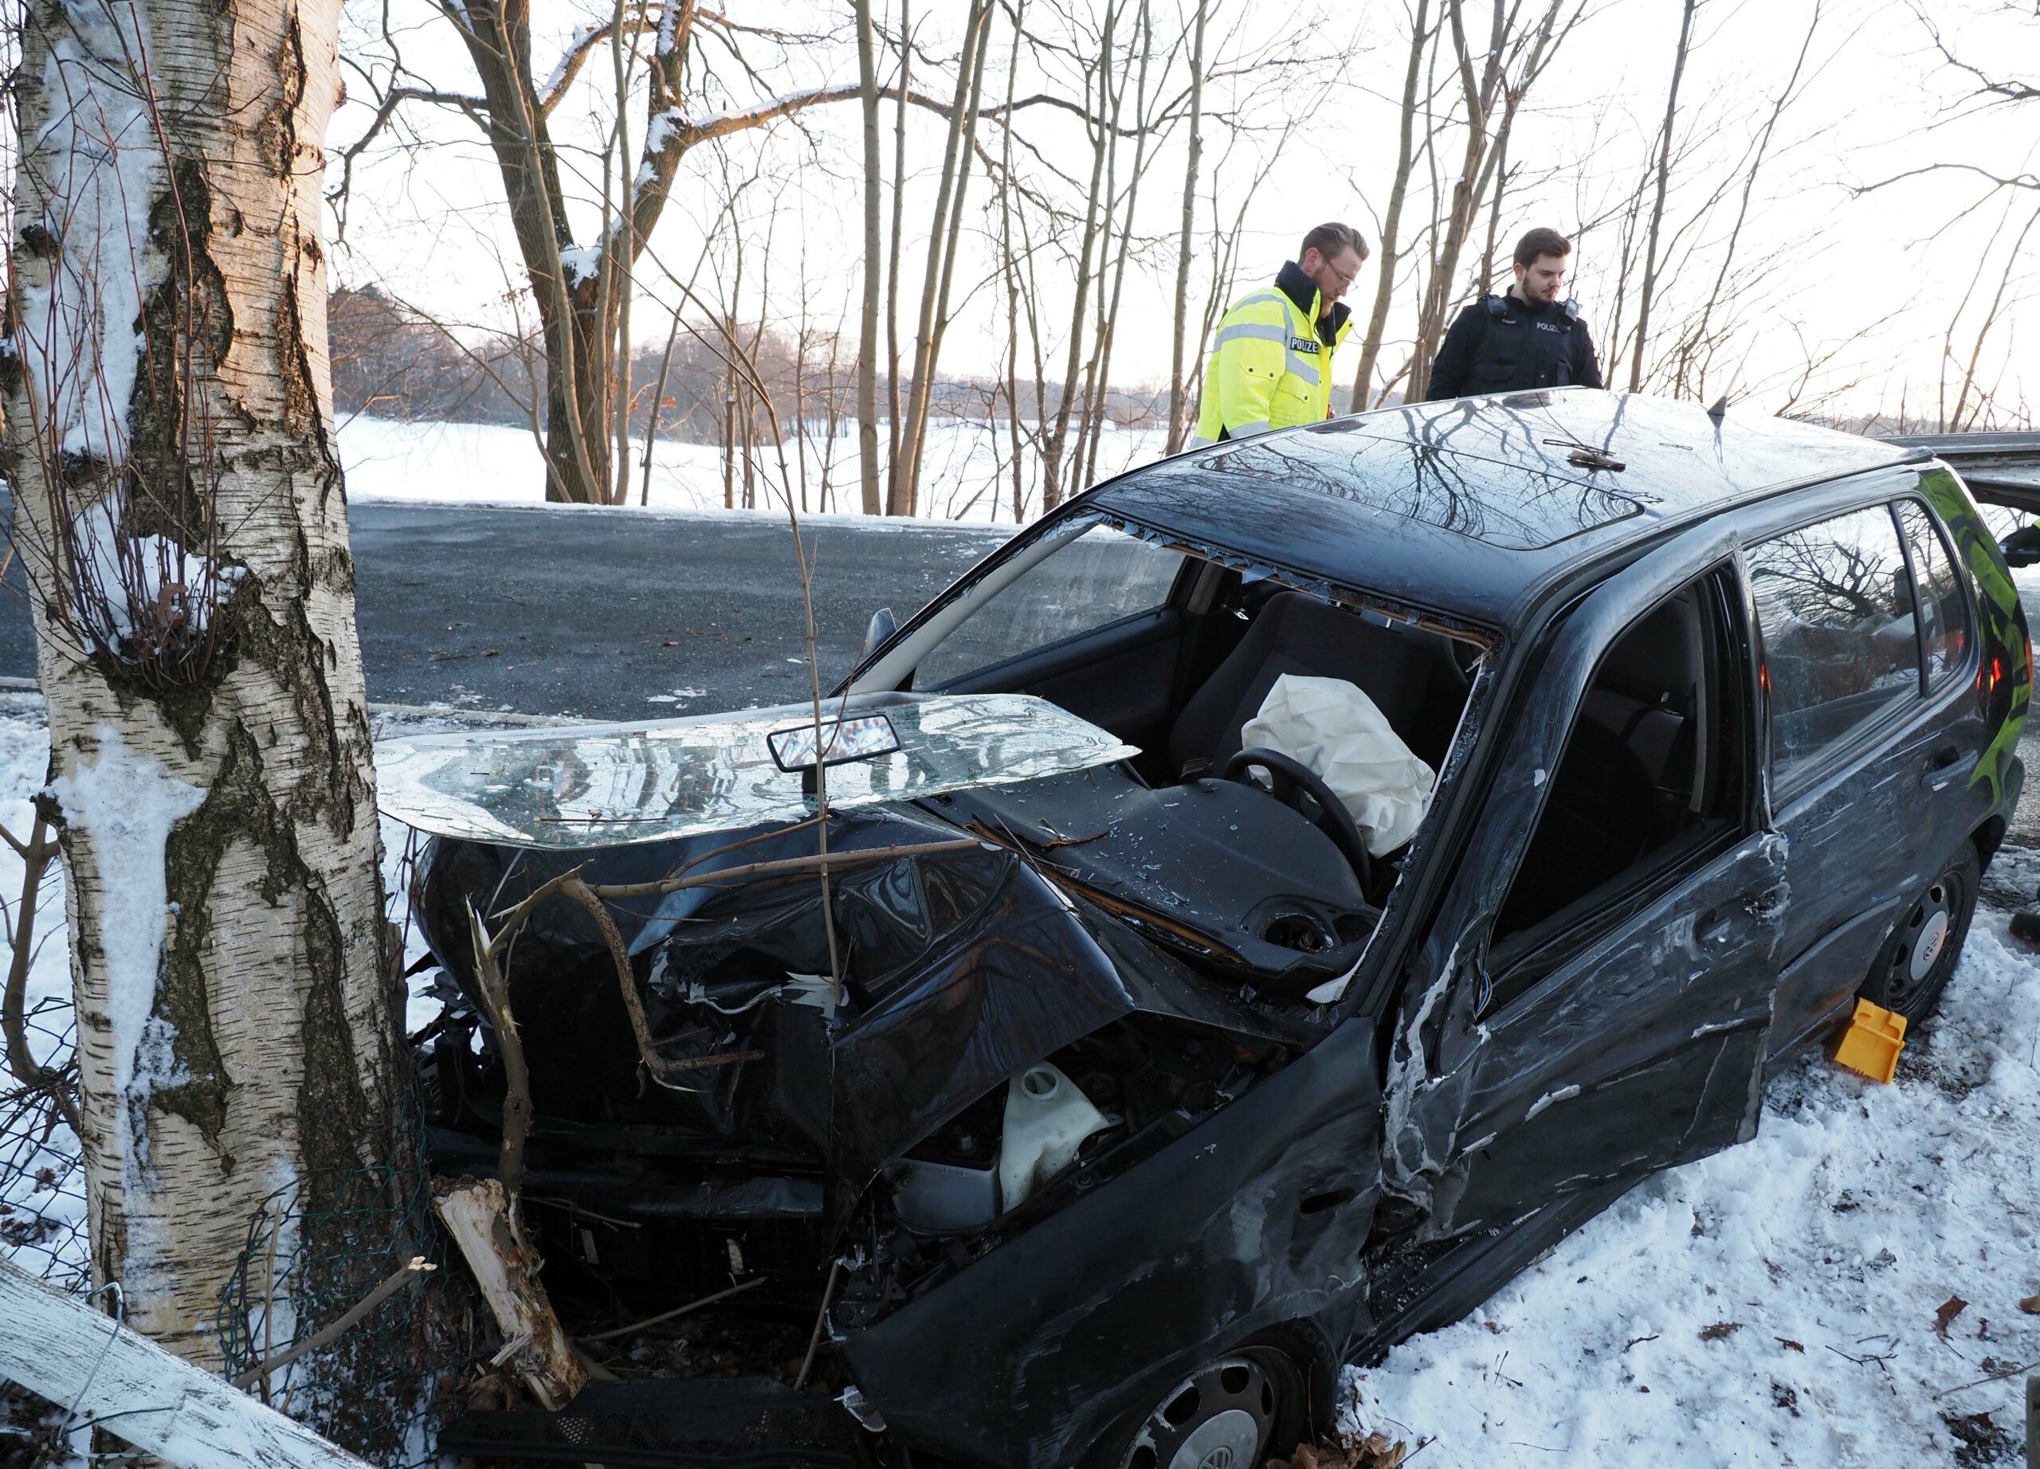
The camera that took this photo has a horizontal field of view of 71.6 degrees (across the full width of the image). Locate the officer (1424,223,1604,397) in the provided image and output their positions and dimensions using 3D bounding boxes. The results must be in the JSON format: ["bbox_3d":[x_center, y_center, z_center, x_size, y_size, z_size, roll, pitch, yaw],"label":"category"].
[{"bbox_3d":[1.658,-0.831,5.000,0.600,1.810,0.380,0,13,-9],"label":"officer"}]

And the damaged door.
[{"bbox_3d":[0.945,0.323,2.300,1.030,1.080,0.220,-13,24,-26],"label":"damaged door"}]

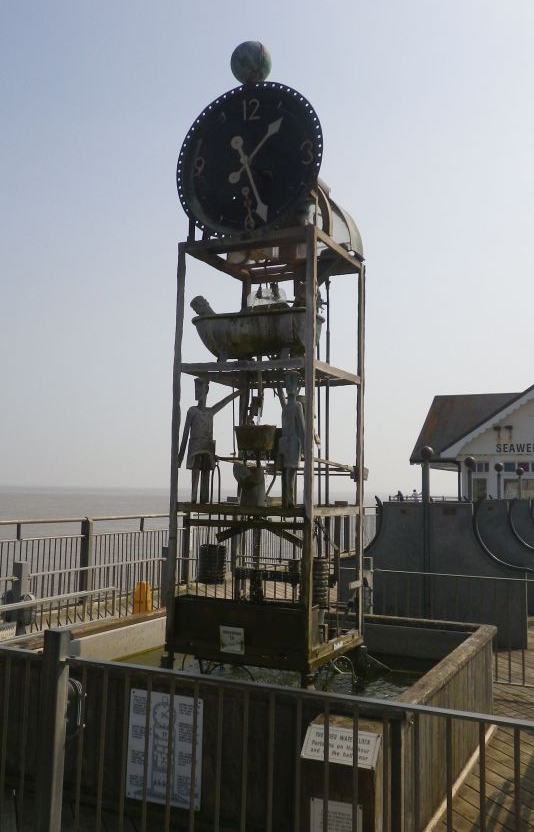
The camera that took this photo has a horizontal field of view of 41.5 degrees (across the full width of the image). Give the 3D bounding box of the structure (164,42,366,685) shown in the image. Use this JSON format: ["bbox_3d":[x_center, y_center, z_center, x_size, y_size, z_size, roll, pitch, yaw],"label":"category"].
[{"bbox_3d":[0.037,-0.398,4.659,1.000,3.954,0.946,-2,-7,26],"label":"structure"}]

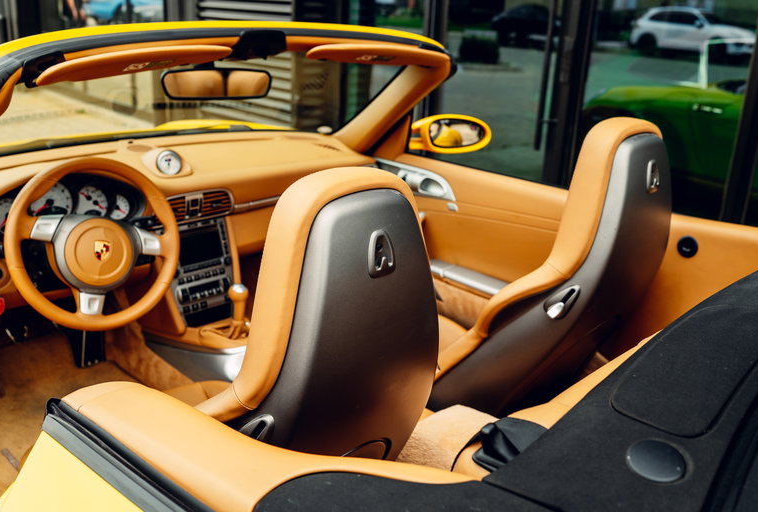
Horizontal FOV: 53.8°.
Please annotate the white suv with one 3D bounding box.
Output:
[{"bbox_3d":[12.758,-9.081,30.000,4.750,1.680,1.920,19,24,39],"label":"white suv"}]

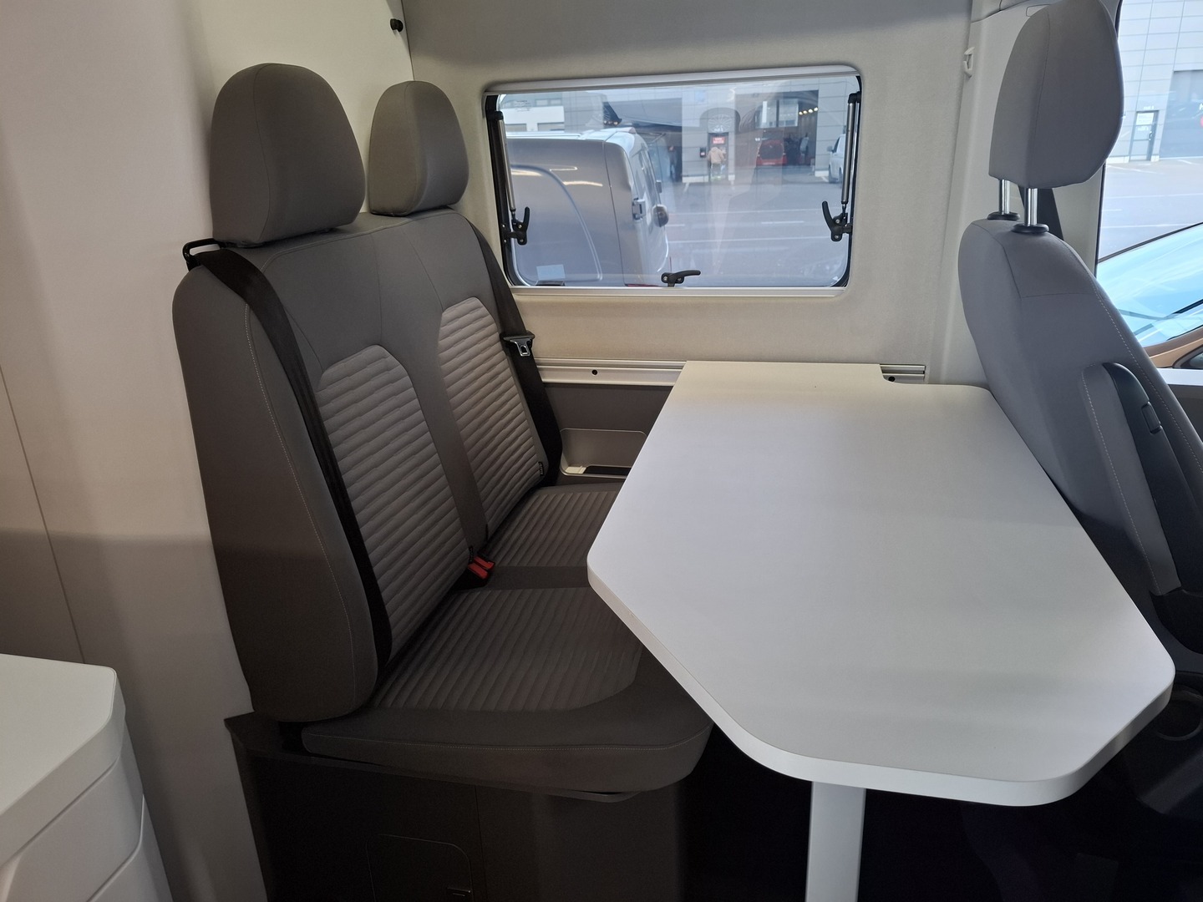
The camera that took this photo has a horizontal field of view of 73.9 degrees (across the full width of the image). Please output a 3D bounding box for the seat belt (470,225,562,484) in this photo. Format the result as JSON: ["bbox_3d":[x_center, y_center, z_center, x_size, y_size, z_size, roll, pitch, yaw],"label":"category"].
[{"bbox_3d":[-0.172,-0.202,1.730,0.100,0.600,0.080,-11,16,17],"label":"seat belt"}]

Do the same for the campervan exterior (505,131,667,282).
[{"bbox_3d":[-2.091,-1.125,5.637,5.100,1.970,1.950,2,20,12],"label":"campervan exterior"}]

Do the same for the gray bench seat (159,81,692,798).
[{"bbox_3d":[-0.127,-0.132,1.311,0.706,0.914,0.823,2,20,12],"label":"gray bench seat"}]

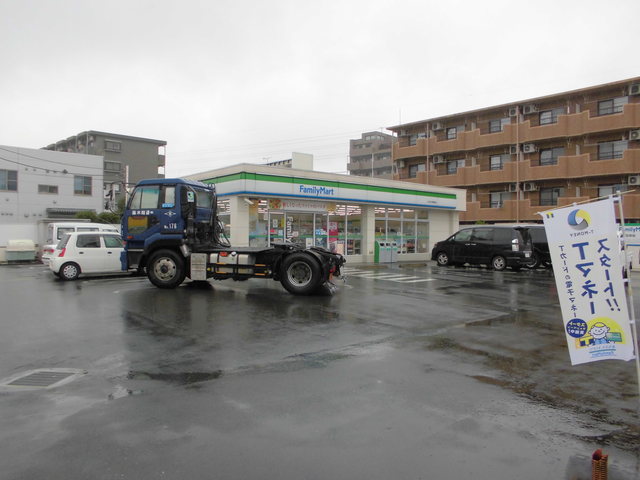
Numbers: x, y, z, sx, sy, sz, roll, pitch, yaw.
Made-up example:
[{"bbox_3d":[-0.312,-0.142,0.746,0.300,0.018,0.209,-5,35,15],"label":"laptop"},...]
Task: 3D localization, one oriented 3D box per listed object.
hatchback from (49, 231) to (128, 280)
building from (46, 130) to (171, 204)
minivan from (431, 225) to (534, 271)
[{"bbox_3d":[-7.360,0.505,16.600,3.400,1.500,1.475,0,0,-43],"label":"hatchback"},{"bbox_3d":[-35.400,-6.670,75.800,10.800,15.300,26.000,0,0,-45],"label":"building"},{"bbox_3d":[7.360,0.350,22.200,1.700,1.850,4.580,0,0,-41],"label":"minivan"}]

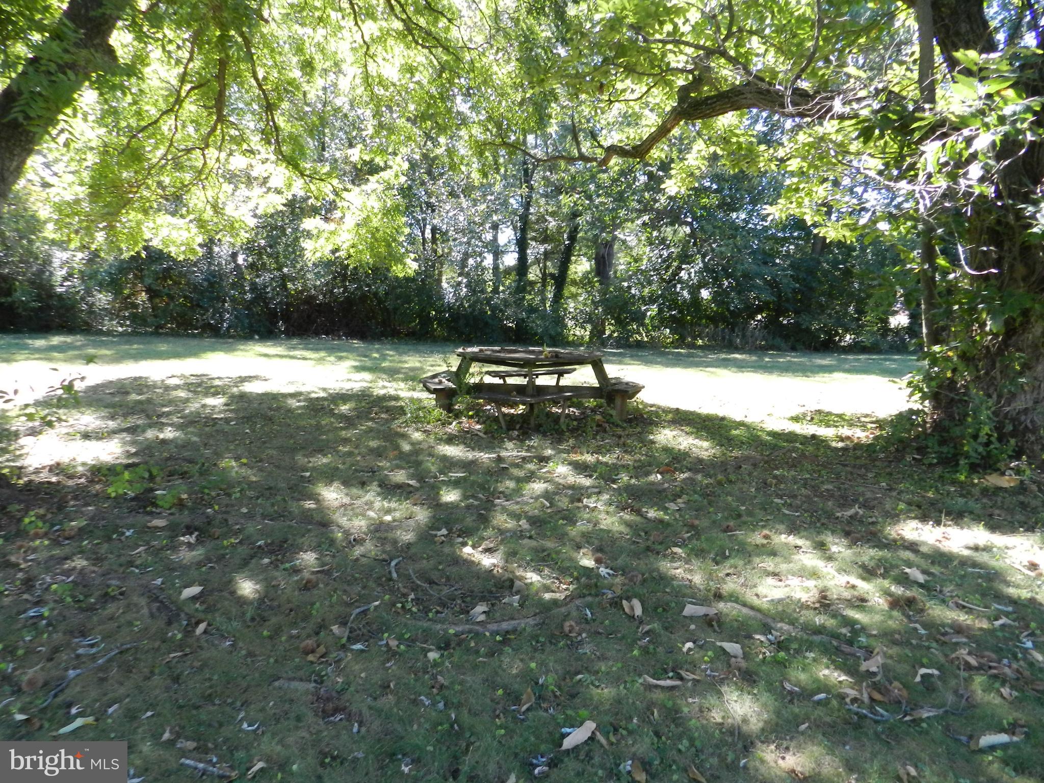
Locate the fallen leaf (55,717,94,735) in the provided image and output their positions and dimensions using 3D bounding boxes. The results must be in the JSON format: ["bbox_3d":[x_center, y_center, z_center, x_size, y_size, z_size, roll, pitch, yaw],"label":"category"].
[{"bbox_3d":[-1.482,1.108,2.300,0.120,0.022,0.040,-8,12,-44],"label":"fallen leaf"}]

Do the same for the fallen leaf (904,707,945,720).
[{"bbox_3d":[1.339,1.072,2.308,0.125,0.030,0.045,-1,8,-18],"label":"fallen leaf"}]

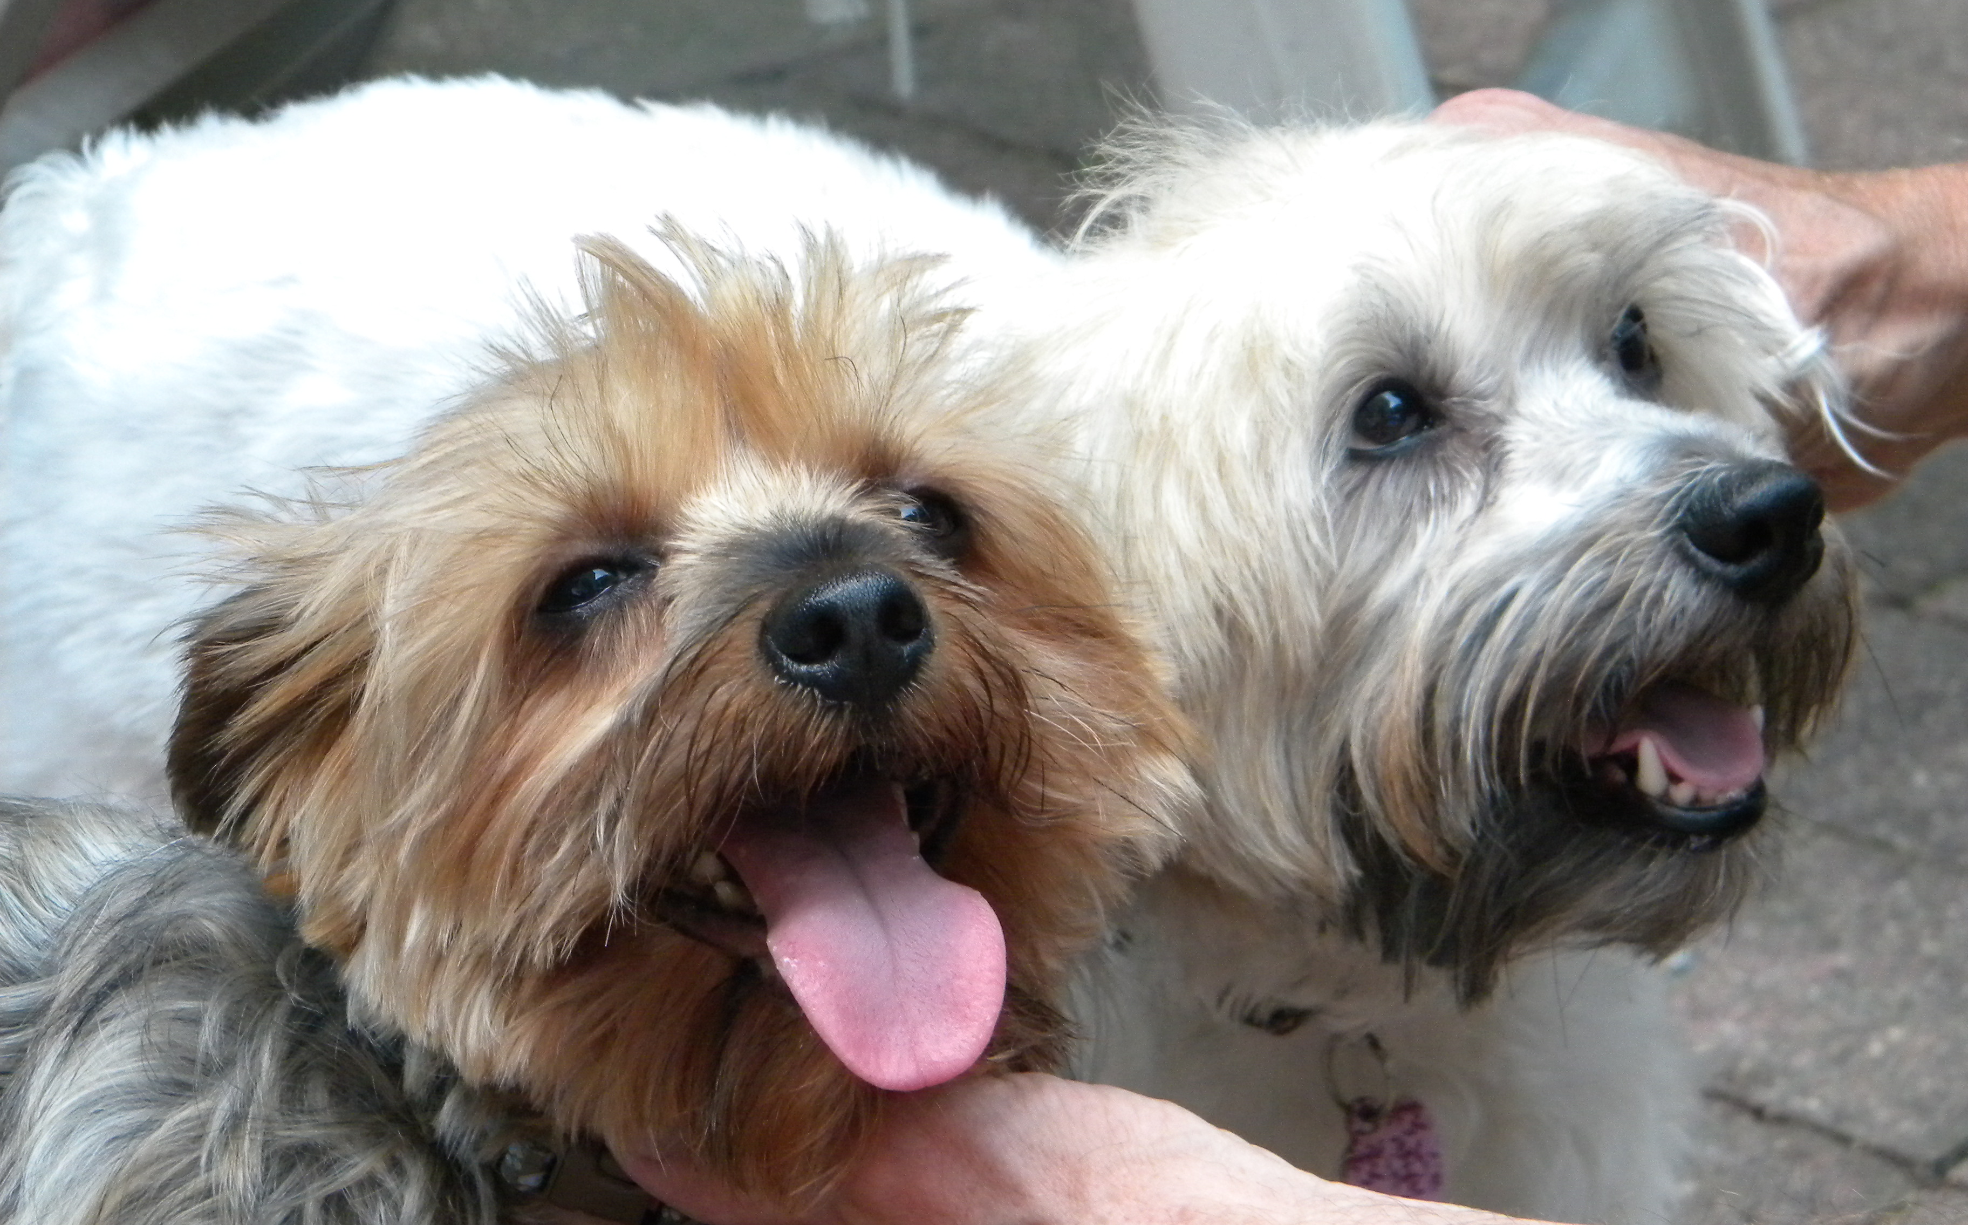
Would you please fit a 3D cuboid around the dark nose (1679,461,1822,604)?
[{"bbox_3d":[0.141,-0.015,1.100,0.029,0.025,0.023,-15,19,-39],"label":"dark nose"}]

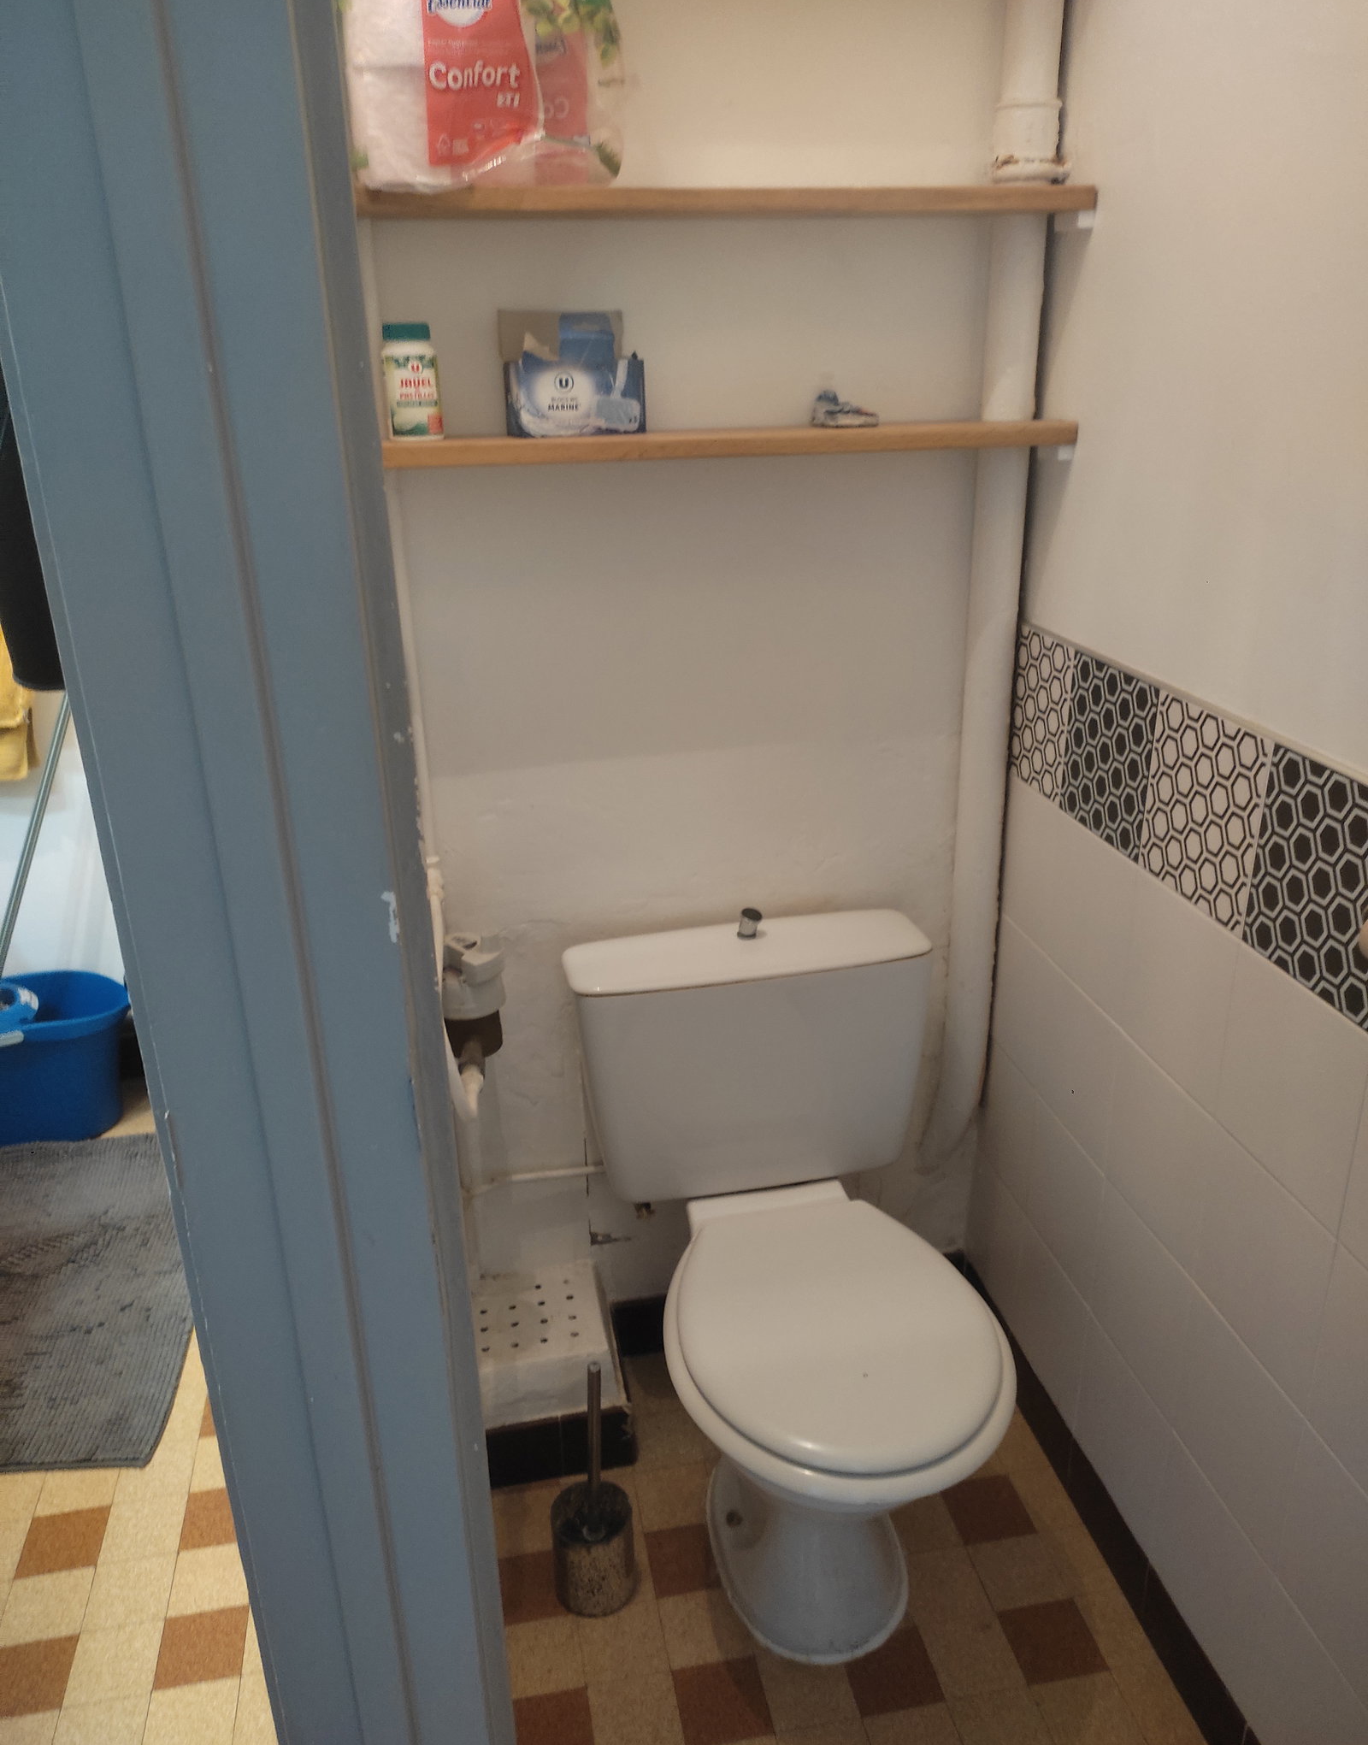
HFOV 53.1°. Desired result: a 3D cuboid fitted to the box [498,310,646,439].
[{"bbox_3d":[-0.122,-0.552,1.513,0.141,0.130,0.055,-9,23,-20],"label":"box"}]

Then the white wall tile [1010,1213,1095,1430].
[{"bbox_3d":[0.502,0.616,1.871,0.010,0.200,0.200,-5,22,-10],"label":"white wall tile"}]

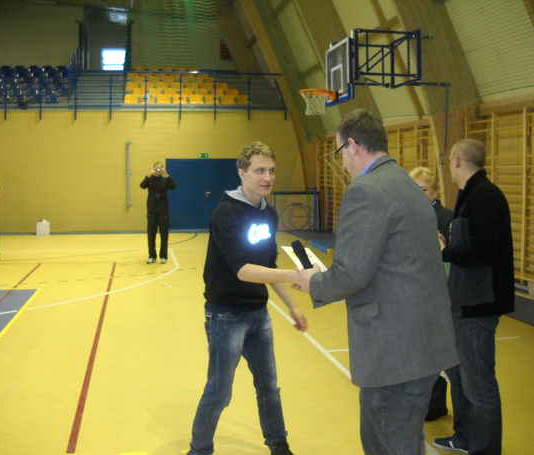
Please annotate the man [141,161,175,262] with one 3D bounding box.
[{"bbox_3d":[-1.956,-0.272,12.000,0.620,1.830,0.420,-1,5,-10],"label":"man"}]

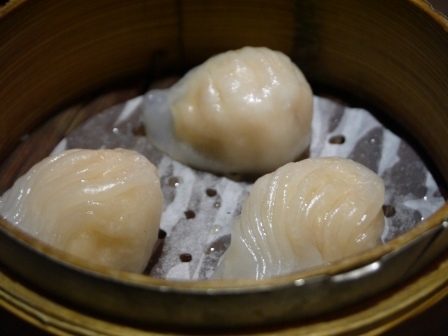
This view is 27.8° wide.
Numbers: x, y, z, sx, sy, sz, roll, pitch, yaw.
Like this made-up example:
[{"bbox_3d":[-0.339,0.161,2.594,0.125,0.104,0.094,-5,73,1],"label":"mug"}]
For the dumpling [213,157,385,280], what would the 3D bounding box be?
[{"bbox_3d":[0.021,0.013,0.250,0.052,0.033,0.038,-17,44,-18],"label":"dumpling"}]

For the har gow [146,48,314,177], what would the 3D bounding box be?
[{"bbox_3d":[0.002,-0.020,0.288,0.054,0.033,0.038,3,42,3],"label":"har gow"}]

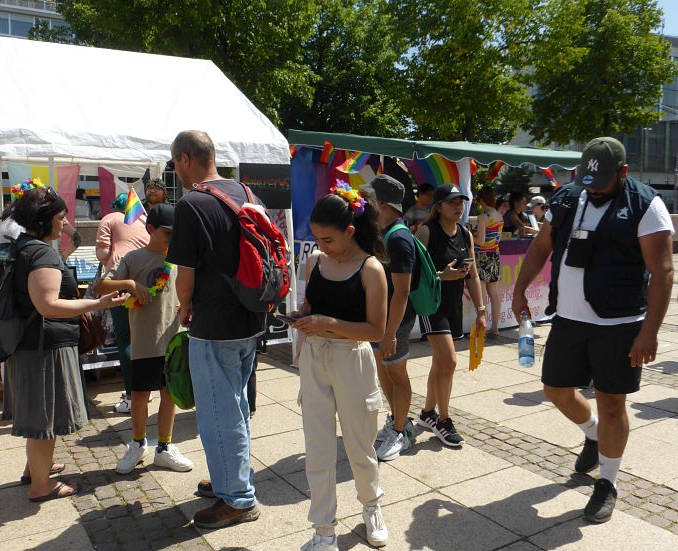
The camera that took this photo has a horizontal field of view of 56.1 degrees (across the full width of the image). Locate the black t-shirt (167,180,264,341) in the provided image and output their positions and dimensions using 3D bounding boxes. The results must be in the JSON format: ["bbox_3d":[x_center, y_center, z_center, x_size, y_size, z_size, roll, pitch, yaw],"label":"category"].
[{"bbox_3d":[-0.575,-0.082,3.060,0.340,0.730,0.500,3,7,27],"label":"black t-shirt"}]

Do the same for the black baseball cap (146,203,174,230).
[{"bbox_3d":[-0.988,-0.328,3.570,0.175,0.135,0.245,-6,19,-43],"label":"black baseball cap"}]

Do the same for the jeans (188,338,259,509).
[{"bbox_3d":[-0.558,0.624,3.050,0.340,0.940,0.420,0,6,10],"label":"jeans"}]

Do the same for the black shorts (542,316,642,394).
[{"bbox_3d":[1.252,0.354,3.130,0.440,0.410,0.320,5,8,41],"label":"black shorts"}]

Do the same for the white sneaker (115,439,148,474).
[{"bbox_3d":[-1.180,1.040,3.675,0.097,0.110,0.255,2,6,14],"label":"white sneaker"}]

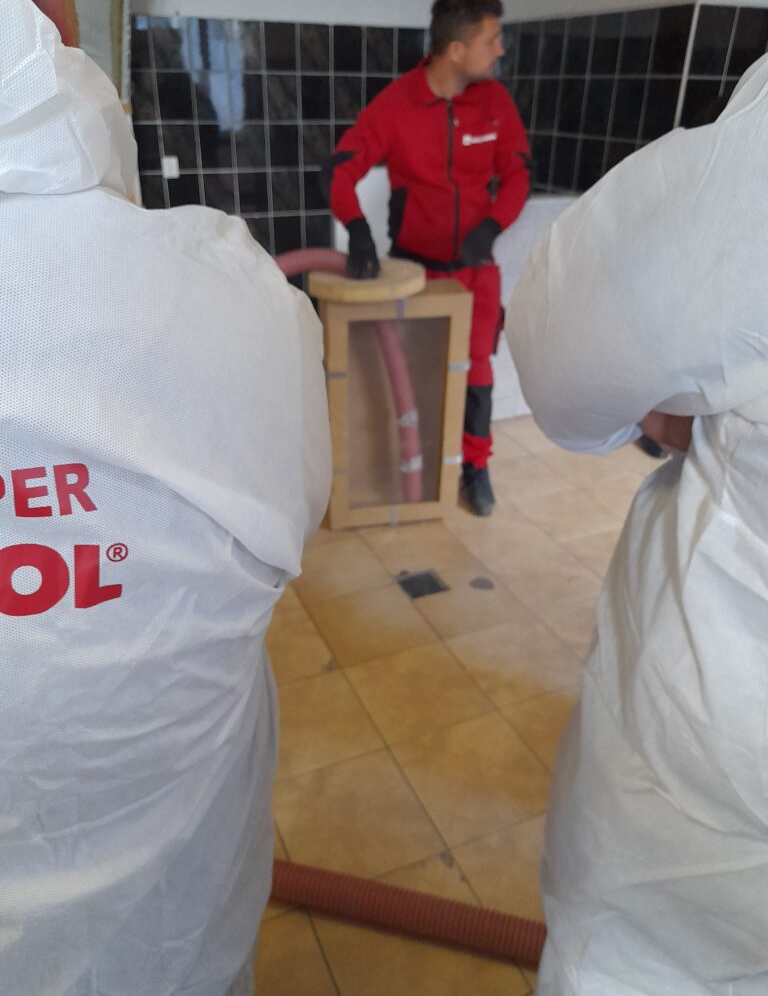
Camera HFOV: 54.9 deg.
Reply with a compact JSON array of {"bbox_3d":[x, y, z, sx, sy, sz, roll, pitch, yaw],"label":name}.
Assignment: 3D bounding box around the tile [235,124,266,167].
[{"bbox_3d":[-0.772,-2.041,4.301,0.200,0.250,0.010,-11,31,-21],"label":"tile"}]

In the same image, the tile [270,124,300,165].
[{"bbox_3d":[-0.593,-2.091,4.403,0.200,0.250,0.010,-11,31,-21],"label":"tile"}]

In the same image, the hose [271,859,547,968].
[{"bbox_3d":[0.040,0.854,1.528,0.680,0.077,0.080,8,30,12],"label":"hose"}]

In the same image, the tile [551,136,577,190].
[{"bbox_3d":[0.923,-1.706,3.766,0.010,0.250,0.200,-12,32,-22],"label":"tile"}]

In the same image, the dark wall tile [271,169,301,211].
[{"bbox_3d":[-0.594,-1.861,4.504,0.198,0.248,0.010,-11,31,-21],"label":"dark wall tile"}]

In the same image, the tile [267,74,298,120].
[{"bbox_3d":[-0.589,-2.313,4.280,0.200,0.250,0.010,-11,31,-21],"label":"tile"}]

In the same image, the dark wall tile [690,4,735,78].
[{"bbox_3d":[1.331,-1.851,3.003,0.198,0.248,0.010,-11,31,-21],"label":"dark wall tile"}]

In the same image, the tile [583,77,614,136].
[{"bbox_3d":[0.989,-1.795,3.403,0.010,0.250,0.200,-11,31,-21],"label":"tile"}]

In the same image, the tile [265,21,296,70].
[{"bbox_3d":[-0.584,-2.534,4.157,0.200,0.250,0.010,-11,31,-21],"label":"tile"}]

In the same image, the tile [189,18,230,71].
[{"bbox_3d":[-0.951,-2.450,3.990,0.198,0.248,0.010,-11,31,-21],"label":"tile"}]

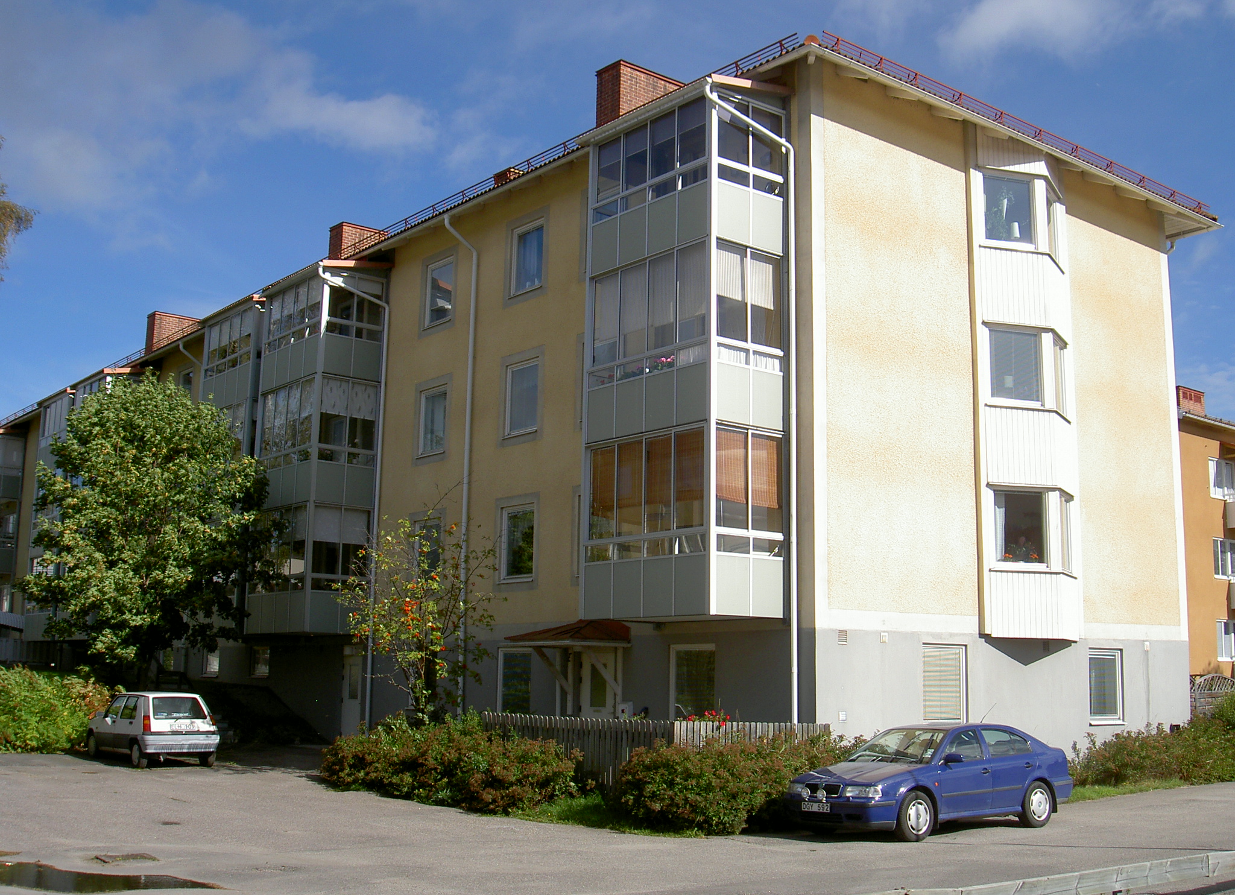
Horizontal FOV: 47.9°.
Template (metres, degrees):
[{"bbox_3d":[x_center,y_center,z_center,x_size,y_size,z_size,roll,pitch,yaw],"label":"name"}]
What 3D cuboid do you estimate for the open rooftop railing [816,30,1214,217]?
[{"bbox_3d":[7.912,-5.793,26.058,12.100,0.270,0.240,9,-12,-38],"label":"open rooftop railing"}]

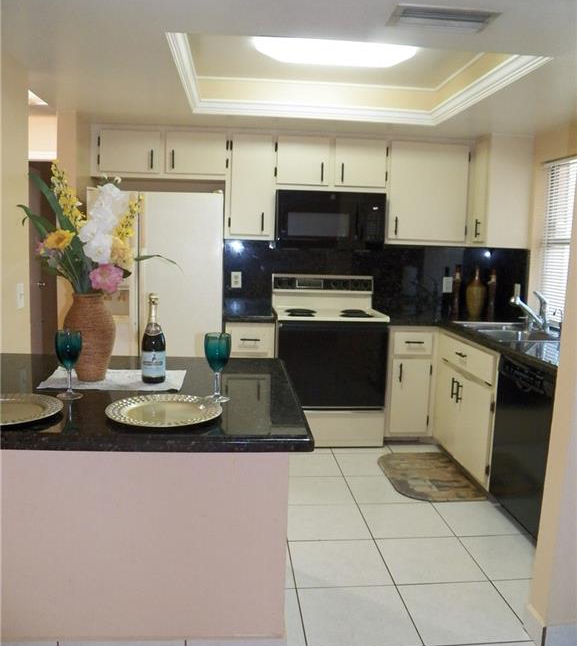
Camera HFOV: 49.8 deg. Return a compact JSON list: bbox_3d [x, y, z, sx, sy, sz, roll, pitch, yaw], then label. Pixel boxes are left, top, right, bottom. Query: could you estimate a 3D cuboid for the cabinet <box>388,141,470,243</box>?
[{"bbox_3d":[0.981,-0.935,4.546,0.615,0.730,0.345,1,7,-4],"label":"cabinet"}]

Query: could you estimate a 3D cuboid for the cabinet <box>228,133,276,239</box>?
[{"bbox_3d":[-0.265,-0.956,4.469,0.341,0.735,0.345,1,7,-4],"label":"cabinet"}]

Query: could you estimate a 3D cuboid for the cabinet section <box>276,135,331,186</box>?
[{"bbox_3d":[0.094,-1.142,4.479,0.363,0.323,0.330,1,7,-5],"label":"cabinet section"}]

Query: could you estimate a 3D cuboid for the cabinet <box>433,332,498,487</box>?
[{"bbox_3d":[1.328,0.472,3.788,0.568,0.787,0.990,0,7,-5],"label":"cabinet"}]

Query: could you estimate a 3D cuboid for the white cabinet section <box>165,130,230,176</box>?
[{"bbox_3d":[-0.643,-1.178,4.413,0.412,0.275,0.330,1,7,-5],"label":"white cabinet section"}]

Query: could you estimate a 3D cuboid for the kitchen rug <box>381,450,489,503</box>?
[{"bbox_3d":[0.860,0.934,3.858,0.480,0.014,0.844,0,7,-5],"label":"kitchen rug"}]

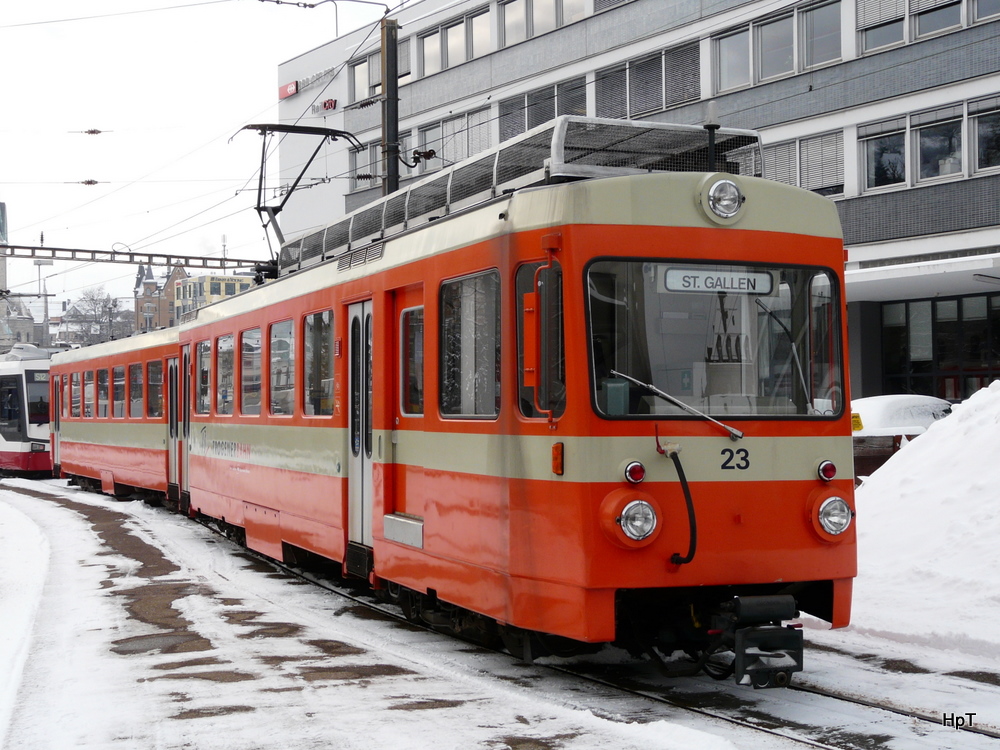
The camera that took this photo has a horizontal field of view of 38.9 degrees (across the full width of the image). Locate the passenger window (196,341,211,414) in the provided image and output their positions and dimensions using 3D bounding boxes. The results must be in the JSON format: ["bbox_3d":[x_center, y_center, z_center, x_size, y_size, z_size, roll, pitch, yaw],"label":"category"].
[{"bbox_3d":[-4.172,0.046,19.910,0.060,1.008,1.120,1,-2,-22],"label":"passenger window"}]

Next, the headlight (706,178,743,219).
[{"bbox_3d":[1.444,-1.137,9.172,0.245,0.245,0.110,1,-2,-22],"label":"headlight"}]

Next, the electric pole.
[{"bbox_3d":[-1.713,-1.573,22.193,0.220,8.090,0.220,1,-2,-28],"label":"electric pole"}]

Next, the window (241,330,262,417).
[{"bbox_3d":[-2.994,-0.026,17.027,0.060,0.993,1.180,1,-2,-22],"label":"window"}]

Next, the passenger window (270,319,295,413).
[{"bbox_3d":[-2.399,-0.067,15.571,0.060,0.992,1.130,1,-2,-22],"label":"passenger window"}]

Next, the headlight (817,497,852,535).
[{"bbox_3d":[2.166,0.916,9.228,0.245,0.245,0.110,1,-2,-22],"label":"headlight"}]

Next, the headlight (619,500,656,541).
[{"bbox_3d":[0.835,0.892,8.685,0.245,0.245,0.110,1,-2,-22],"label":"headlight"}]

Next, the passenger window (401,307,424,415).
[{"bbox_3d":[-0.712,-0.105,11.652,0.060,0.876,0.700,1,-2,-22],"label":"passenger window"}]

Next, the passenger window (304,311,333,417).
[{"bbox_3d":[-1.816,-0.099,14.144,0.060,1.015,1.110,1,-2,-22],"label":"passenger window"}]

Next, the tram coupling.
[{"bbox_3d":[1.596,1.639,8.704,0.430,0.540,0.400,1,-2,-22],"label":"tram coupling"}]

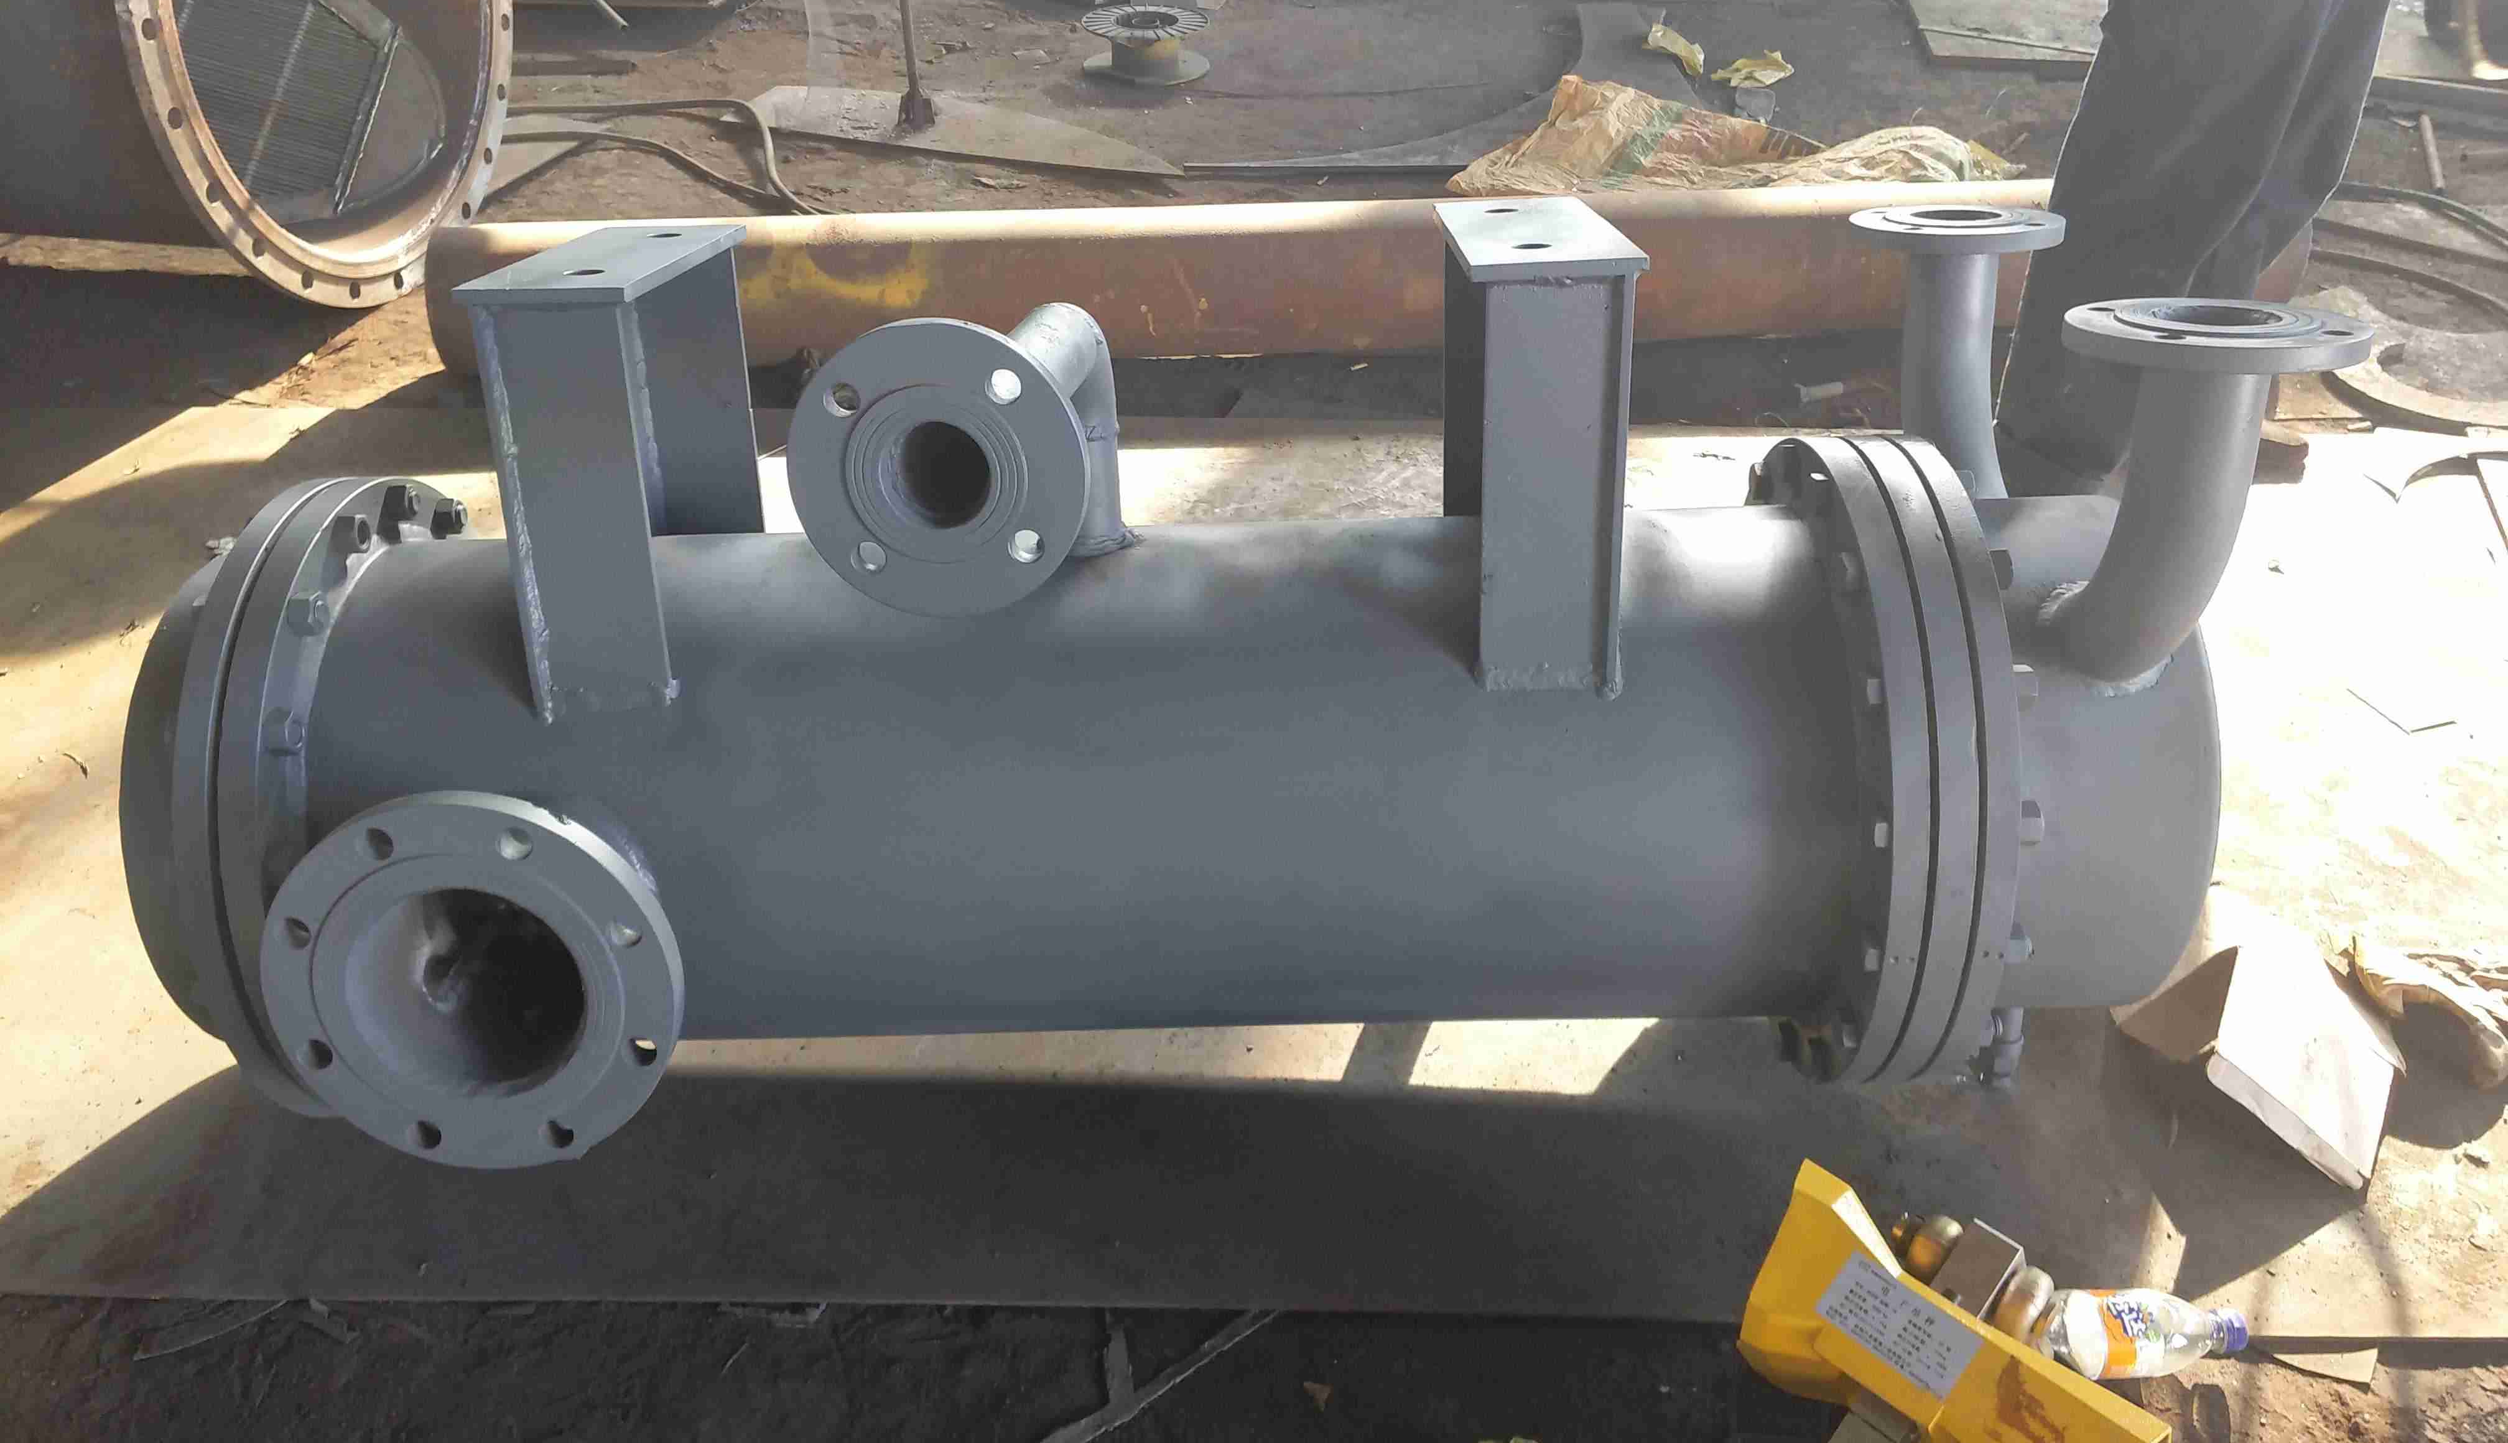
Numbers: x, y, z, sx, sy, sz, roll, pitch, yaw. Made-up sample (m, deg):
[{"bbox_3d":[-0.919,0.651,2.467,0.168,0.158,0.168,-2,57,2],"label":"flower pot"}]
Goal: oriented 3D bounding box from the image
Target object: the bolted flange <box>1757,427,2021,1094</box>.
[{"bbox_3d":[0.489,0.032,1.532,0.120,0.533,0.533,-1,29,0],"label":"bolted flange"}]

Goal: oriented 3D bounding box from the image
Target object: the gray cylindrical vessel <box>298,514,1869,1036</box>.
[{"bbox_3d":[-0.127,0.047,1.537,1.147,0.426,0.426,-1,29,0],"label":"gray cylindrical vessel"}]

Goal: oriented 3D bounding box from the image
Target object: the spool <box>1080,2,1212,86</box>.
[{"bbox_3d":[-0.231,-1.450,3.890,0.270,0.102,0.270,-1,37,1],"label":"spool"}]

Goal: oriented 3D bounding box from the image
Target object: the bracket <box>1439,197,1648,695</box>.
[{"bbox_3d":[0.206,-0.220,1.385,0.117,0.305,0.318,-1,22,1],"label":"bracket"}]

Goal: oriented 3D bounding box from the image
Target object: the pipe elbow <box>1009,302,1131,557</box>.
[{"bbox_3d":[-0.150,-0.163,1.229,0.063,0.195,0.390,1,22,5],"label":"pipe elbow"}]

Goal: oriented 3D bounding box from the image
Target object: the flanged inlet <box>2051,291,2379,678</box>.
[{"bbox_3d":[0.615,-0.131,1.217,0.178,0.278,0.205,-1,22,1],"label":"flanged inlet"}]

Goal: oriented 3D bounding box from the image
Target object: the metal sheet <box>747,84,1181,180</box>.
[{"bbox_3d":[-0.559,-1.183,3.609,1.010,0.012,0.271,11,39,16],"label":"metal sheet"}]

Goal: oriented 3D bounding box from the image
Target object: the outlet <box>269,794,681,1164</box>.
[{"bbox_3d":[-0.531,0.161,1.290,0.285,0.285,0.135,-1,22,0],"label":"outlet"}]

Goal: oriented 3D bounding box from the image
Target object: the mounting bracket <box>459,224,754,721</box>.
[{"bbox_3d":[-0.467,-0.204,1.391,0.117,0.302,0.318,-1,22,1],"label":"mounting bracket"}]

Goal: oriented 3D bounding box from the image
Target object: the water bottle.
[{"bbox_3d":[0.640,0.445,1.315,0.168,0.065,0.065,-2,37,-1],"label":"water bottle"}]

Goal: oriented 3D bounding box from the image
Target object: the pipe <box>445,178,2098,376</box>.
[{"bbox_3d":[0.151,-0.665,2.708,2.710,0.219,0.219,-2,36,-3],"label":"pipe"}]

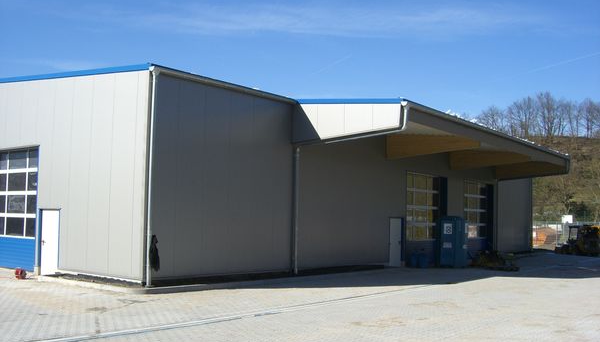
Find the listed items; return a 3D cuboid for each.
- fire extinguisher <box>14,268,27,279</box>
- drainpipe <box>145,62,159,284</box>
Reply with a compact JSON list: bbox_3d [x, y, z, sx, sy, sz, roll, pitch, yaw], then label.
[{"bbox_3d":[-7.969,2.943,18.800,0.300,0.310,0.300,-3,-6,41],"label":"fire extinguisher"},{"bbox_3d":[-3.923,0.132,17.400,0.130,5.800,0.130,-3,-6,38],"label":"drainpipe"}]

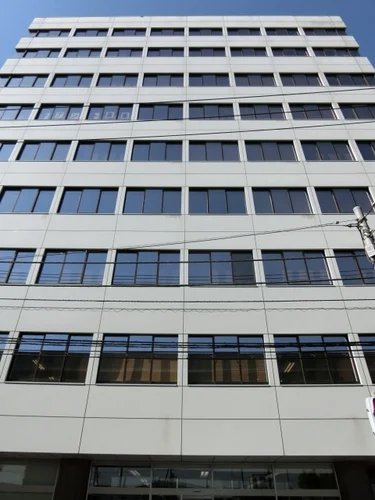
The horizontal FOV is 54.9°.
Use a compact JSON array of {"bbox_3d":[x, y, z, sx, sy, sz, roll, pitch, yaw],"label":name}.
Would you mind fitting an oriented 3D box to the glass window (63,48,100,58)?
[{"bbox_3d":[-7.049,-13.292,24.433,2.440,1.650,0.150,0,-38,0],"label":"glass window"}]

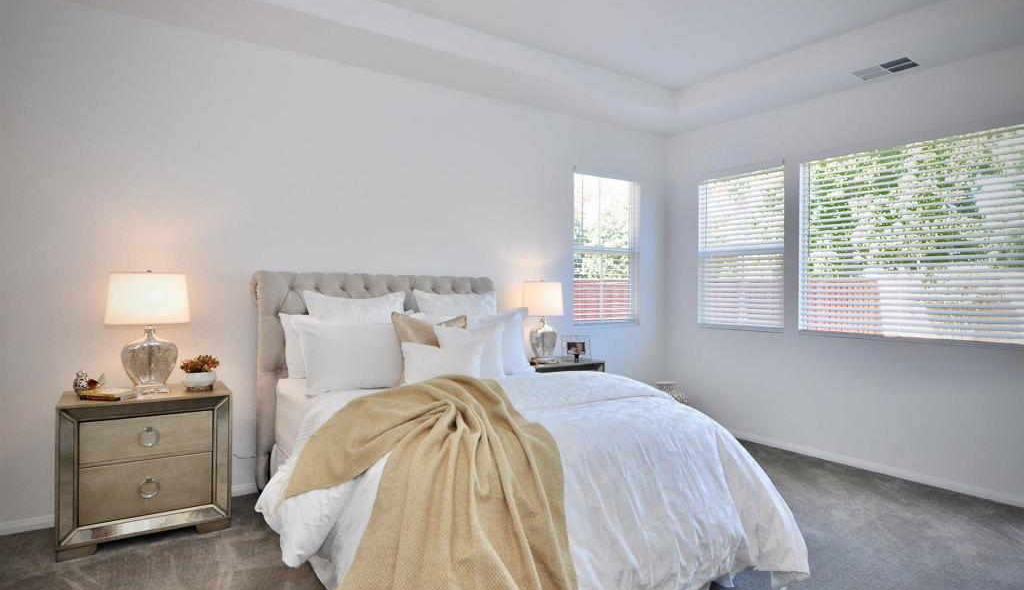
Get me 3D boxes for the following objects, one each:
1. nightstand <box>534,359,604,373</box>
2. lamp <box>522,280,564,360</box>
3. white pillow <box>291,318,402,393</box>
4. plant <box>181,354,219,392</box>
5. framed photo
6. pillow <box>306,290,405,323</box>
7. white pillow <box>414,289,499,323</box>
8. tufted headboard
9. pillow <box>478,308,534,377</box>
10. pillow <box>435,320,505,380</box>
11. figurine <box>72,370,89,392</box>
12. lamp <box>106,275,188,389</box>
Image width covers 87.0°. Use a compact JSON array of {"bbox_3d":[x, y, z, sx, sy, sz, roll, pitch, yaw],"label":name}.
[{"bbox_3d":[0.293,0.871,4.160,0.705,0.708,0.450,0,0,-32],"label":"nightstand"},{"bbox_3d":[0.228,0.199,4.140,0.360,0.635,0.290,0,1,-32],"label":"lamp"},{"bbox_3d":[-0.931,0.342,3.133,0.620,0.440,0.170,0,-21,-32],"label":"white pillow"},{"bbox_3d":[-1.682,0.416,2.916,0.180,0.195,0.165,0,0,-32],"label":"plant"},{"bbox_3d":[0.506,0.418,4.270,0.235,0.210,0.070,0,0,-10],"label":"framed photo"},{"bbox_3d":[-0.971,0.265,3.330,0.620,0.580,0.160,0,-15,-32],"label":"pillow"},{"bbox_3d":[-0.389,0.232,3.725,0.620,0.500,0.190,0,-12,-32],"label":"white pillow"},{"bbox_3d":[-0.862,0.543,3.648,1.630,1.360,0.170,0,1,-32],"label":"tufted headboard"},{"bbox_3d":[-0.166,0.309,3.594,0.620,0.460,0.180,0,-17,-32],"label":"pillow"},{"bbox_3d":[-0.279,0.355,3.418,0.460,0.430,0.160,0,-17,-32],"label":"pillow"},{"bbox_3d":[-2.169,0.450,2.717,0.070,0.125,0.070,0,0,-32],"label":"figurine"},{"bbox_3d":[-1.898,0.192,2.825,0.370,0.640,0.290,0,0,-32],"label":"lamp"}]

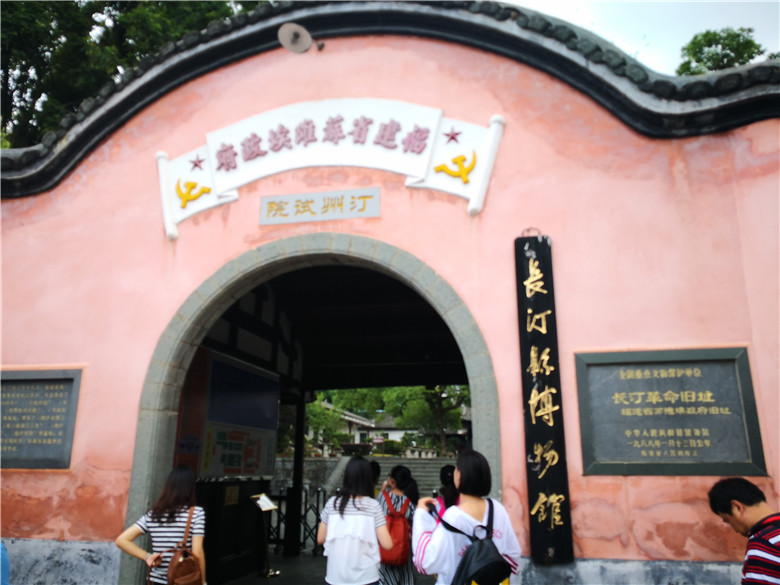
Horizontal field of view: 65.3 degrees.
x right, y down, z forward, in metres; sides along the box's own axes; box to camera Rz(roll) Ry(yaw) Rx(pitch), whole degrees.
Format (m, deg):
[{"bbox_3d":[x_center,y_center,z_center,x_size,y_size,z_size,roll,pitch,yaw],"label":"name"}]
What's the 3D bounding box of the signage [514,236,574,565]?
[{"bbox_3d":[1.204,0.766,4.796,0.297,2.510,0.070,-3,-16,11],"label":"signage"}]

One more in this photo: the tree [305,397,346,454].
[{"bbox_3d":[-2.839,5.551,25.585,2.100,2.500,1.900,-3,-16,11],"label":"tree"}]

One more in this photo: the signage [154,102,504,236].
[{"bbox_3d":[-0.663,-1.203,5.721,3.468,1.329,0.100,-3,-16,11],"label":"signage"}]

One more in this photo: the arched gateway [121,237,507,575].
[{"bbox_3d":[-0.681,1.214,5.250,3.190,3.570,0.360,-3,-16,11],"label":"arched gateway"}]

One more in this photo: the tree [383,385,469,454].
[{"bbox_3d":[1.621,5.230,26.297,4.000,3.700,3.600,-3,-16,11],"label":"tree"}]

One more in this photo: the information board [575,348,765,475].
[{"bbox_3d":[2.071,0.892,4.573,1.245,0.923,0.070,-3,-16,11],"label":"information board"}]

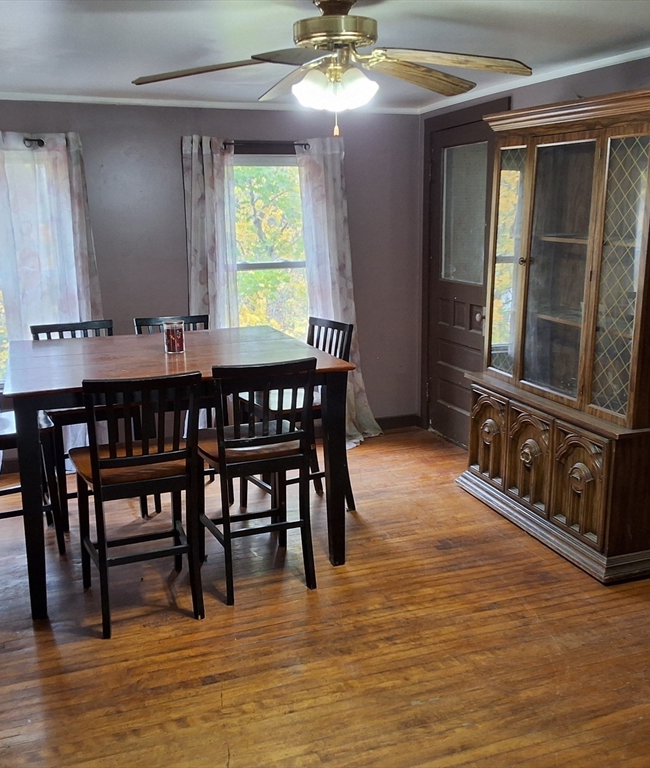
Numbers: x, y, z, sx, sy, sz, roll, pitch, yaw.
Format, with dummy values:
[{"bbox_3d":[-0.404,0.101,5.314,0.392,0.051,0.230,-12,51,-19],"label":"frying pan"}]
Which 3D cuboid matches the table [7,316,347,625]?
[{"bbox_3d":[-0.749,0.297,3.971,1.375,0.906,1.385,-5,12,-19],"label":"table"}]

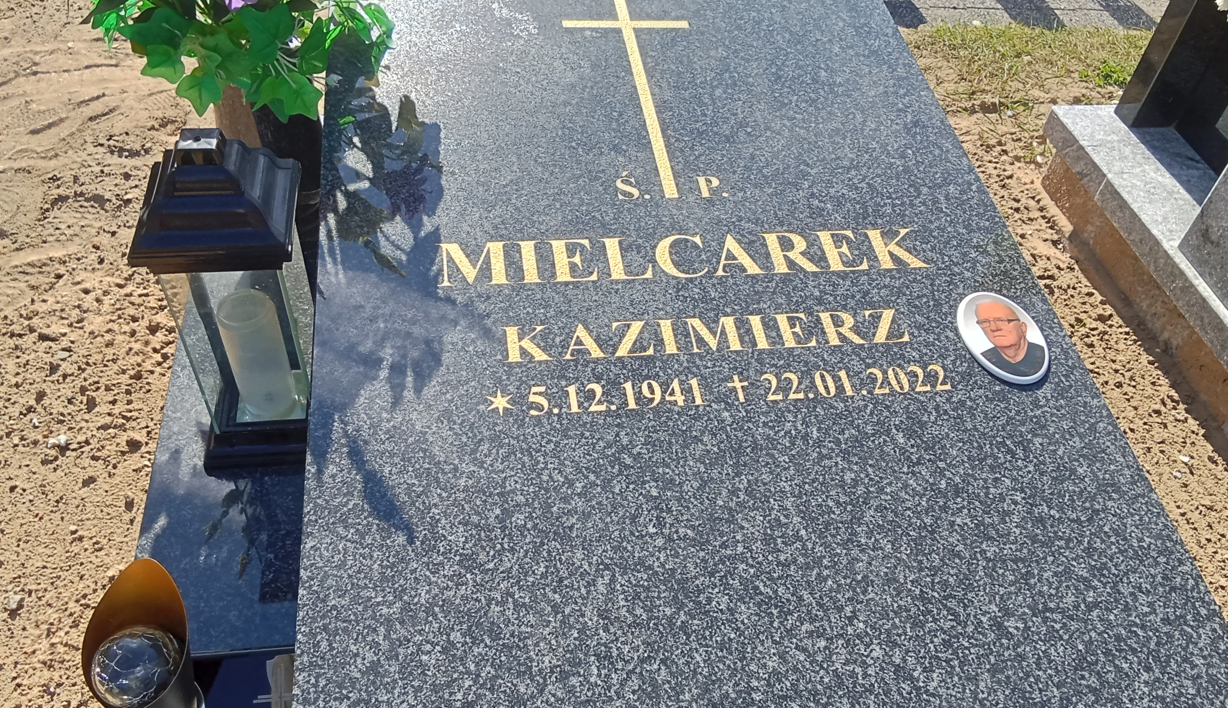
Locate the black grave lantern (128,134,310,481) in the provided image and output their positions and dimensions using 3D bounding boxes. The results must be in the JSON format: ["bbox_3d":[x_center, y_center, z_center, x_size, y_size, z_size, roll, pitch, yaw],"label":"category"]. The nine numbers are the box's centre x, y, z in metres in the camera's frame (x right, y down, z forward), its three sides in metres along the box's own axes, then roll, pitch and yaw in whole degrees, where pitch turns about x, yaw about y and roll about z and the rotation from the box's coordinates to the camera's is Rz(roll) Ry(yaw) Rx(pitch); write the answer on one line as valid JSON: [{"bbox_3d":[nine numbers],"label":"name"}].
[{"bbox_3d":[-0.352,-0.054,0.915,0.134,0.363,0.134,-3,49,-9],"label":"black grave lantern"}]

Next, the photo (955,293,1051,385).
[{"bbox_3d":[0.414,-0.020,1.015,0.088,0.011,0.122,-3,53,-9],"label":"photo"}]

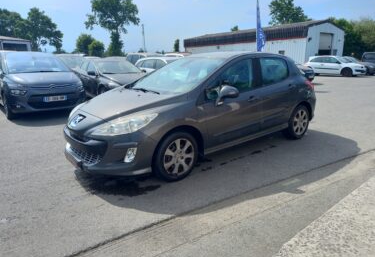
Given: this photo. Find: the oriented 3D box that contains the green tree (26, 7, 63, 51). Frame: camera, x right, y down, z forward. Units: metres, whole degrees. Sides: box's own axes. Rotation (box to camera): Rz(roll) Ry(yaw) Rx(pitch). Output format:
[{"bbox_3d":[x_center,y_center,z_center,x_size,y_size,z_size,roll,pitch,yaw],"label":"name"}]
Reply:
[{"bbox_3d":[-23.919,-15.157,45.610,6.029,9.531,6.029,-7,16,-24],"label":"green tree"}]

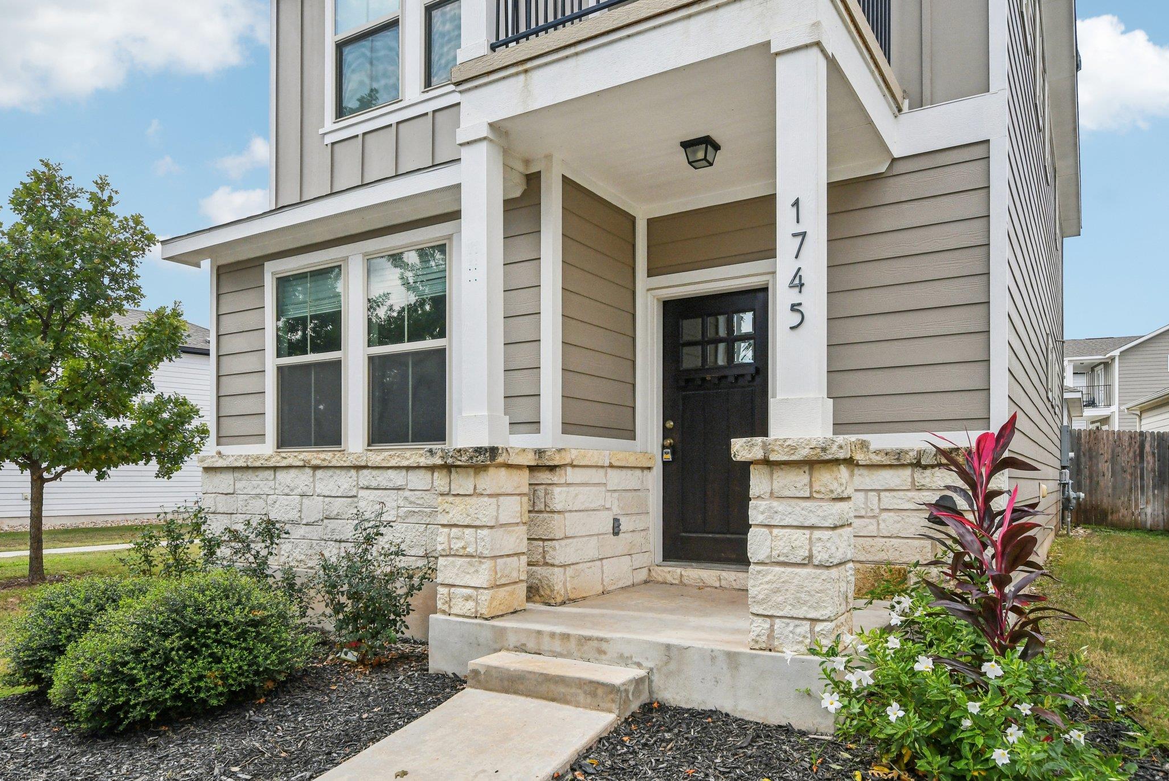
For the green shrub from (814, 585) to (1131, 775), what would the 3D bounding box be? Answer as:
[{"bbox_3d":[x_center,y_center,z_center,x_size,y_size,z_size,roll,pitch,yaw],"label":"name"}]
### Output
[{"bbox_3d":[1.660,1.187,3.320,1.200,0.600,1.100,-2,-4,30],"label":"green shrub"}]

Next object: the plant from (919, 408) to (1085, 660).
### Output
[{"bbox_3d":[1.860,0.739,3.500,0.700,1.250,0.660,-2,-4,28],"label":"plant"}]

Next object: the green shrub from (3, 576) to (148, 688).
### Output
[{"bbox_3d":[-2.780,1.380,4.680,1.080,0.570,1.050,2,-4,-31],"label":"green shrub"}]

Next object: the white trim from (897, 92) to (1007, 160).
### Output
[{"bbox_3d":[2.310,-1.681,4.960,0.640,0.290,0.040,-2,-4,30],"label":"white trim"}]

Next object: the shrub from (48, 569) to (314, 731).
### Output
[{"bbox_3d":[-2.140,1.280,4.220,1.220,0.630,1.120,2,-4,-27],"label":"shrub"}]

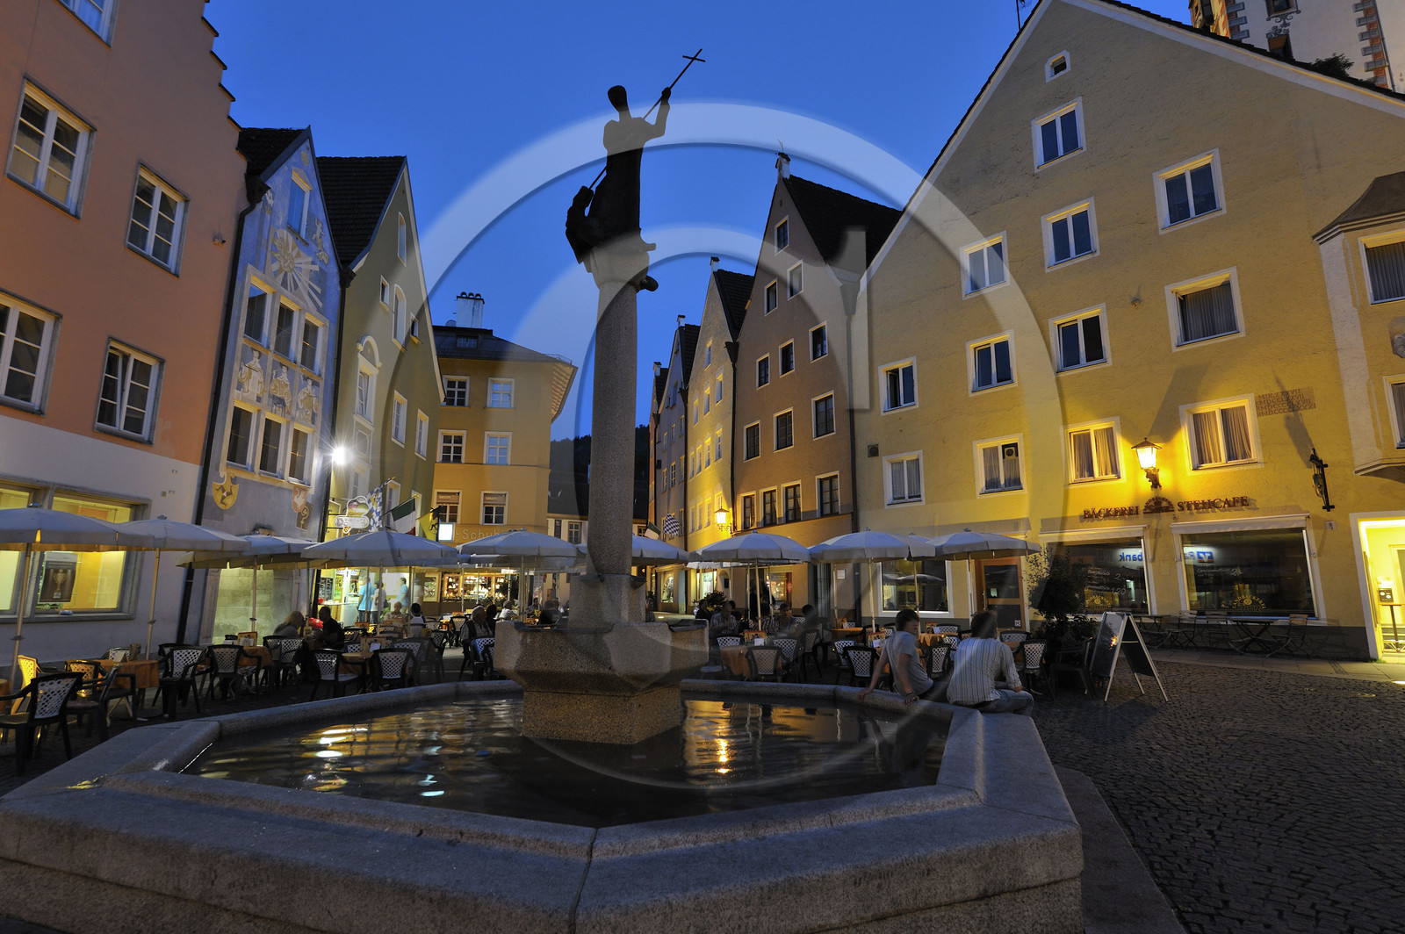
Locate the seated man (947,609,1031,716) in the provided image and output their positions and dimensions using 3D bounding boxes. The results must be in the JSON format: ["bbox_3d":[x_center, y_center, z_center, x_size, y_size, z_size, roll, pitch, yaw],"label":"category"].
[{"bbox_3d":[2.530,1.941,6.479,0.780,1.340,0.580,5,-11,-25],"label":"seated man"}]

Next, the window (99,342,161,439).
[{"bbox_3d":[-9.766,-1.240,12.597,0.150,1.480,1.100,0,-11,4],"label":"window"}]

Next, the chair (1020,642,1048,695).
[{"bbox_3d":[4.735,2.948,10.792,0.560,0.820,0.570,2,-11,-10],"label":"chair"}]

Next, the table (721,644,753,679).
[{"bbox_3d":[0.708,3.047,10.727,0.880,0.750,0.880,1,-10,-2],"label":"table"}]

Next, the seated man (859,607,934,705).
[{"bbox_3d":[1.990,2.006,6.853,0.950,1.360,0.620,6,-12,-29],"label":"seated man"}]

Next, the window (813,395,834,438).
[{"bbox_3d":[4.431,-1.823,26.696,0.200,1.400,1.100,6,-12,-28],"label":"window"}]

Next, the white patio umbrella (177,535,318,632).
[{"bbox_3d":[-6.984,2.291,11.445,2.450,2.500,2.450,0,-11,0],"label":"white patio umbrella"}]

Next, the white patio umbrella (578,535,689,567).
[{"bbox_3d":[-1.199,2.231,10.976,1.970,2.510,1.970,1,-10,0],"label":"white patio umbrella"}]

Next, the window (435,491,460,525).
[{"bbox_3d":[-11.707,1.865,34.205,1.240,1.620,0.220,2,-10,-7],"label":"window"}]

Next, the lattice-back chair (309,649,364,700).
[{"bbox_3d":[-5.056,2.956,10.281,0.560,0.820,0.570,-2,-11,10],"label":"lattice-back chair"}]

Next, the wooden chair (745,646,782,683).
[{"bbox_3d":[0.895,3.044,10.830,0.570,0.860,0.580,-1,-10,6],"label":"wooden chair"}]

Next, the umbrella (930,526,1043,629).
[{"bbox_3d":[4.238,2.311,11.679,2.200,2.620,2.200,0,-10,0],"label":"umbrella"}]

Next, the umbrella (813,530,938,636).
[{"bbox_3d":[2.577,2.195,11.192,1.970,2.500,1.970,1,-10,0],"label":"umbrella"}]

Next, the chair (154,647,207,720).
[{"bbox_3d":[-6.997,2.836,9.777,0.580,0.860,0.570,0,-11,0],"label":"chair"}]

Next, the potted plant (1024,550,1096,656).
[{"bbox_3d":[5.229,2.246,10.679,1.000,2.050,1.000,1,-10,0],"label":"potted plant"}]

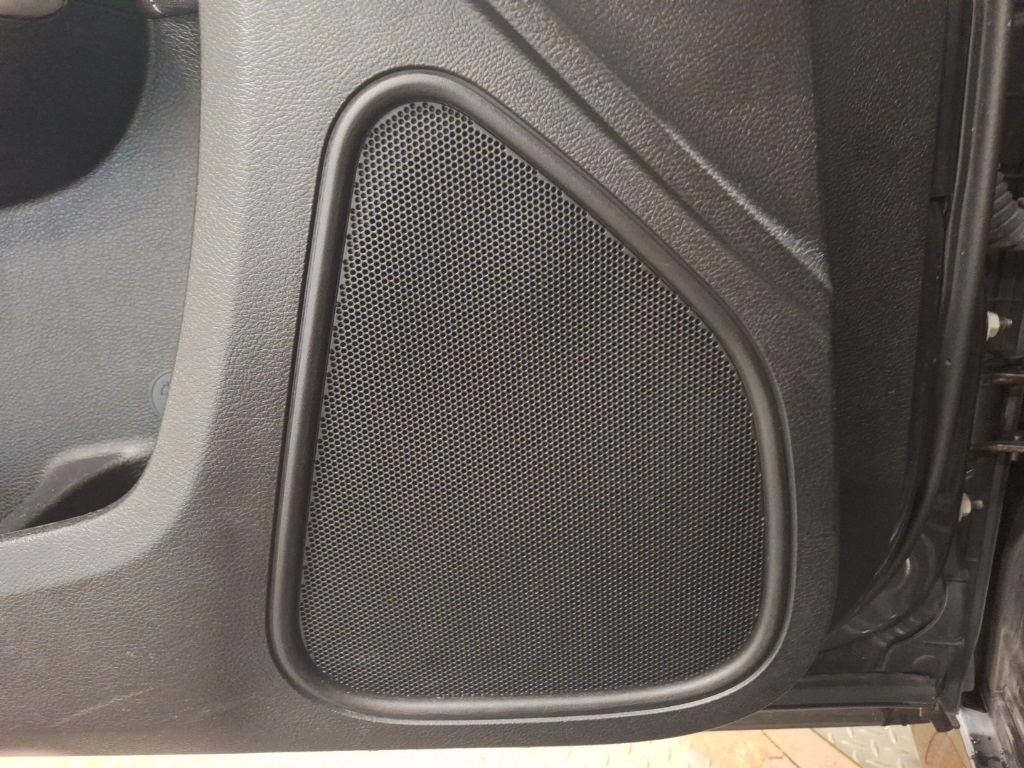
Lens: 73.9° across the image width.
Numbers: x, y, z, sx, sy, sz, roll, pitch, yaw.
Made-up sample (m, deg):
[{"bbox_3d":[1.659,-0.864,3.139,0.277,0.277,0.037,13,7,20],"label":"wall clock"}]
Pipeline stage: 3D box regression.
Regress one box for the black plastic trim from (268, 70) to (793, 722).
[{"bbox_3d":[0.007,0.025,0.317,0.263,0.317,0.030,-1,15,0],"label":"black plastic trim"}]

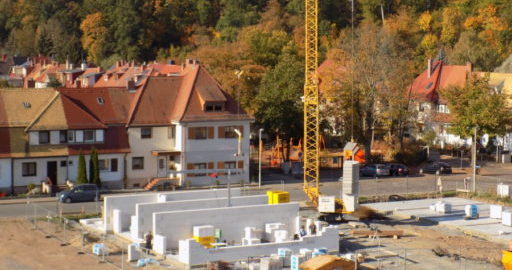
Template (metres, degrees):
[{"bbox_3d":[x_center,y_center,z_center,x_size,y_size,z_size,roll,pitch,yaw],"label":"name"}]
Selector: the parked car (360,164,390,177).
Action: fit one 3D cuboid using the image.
[{"bbox_3d":[13.893,3.879,120.791,1.760,1.470,4.400,-2,6,-25],"label":"parked car"}]

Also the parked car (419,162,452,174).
[{"bbox_3d":[21.201,3.790,122.071,1.760,1.440,4.350,-4,7,-35],"label":"parked car"}]

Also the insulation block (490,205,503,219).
[{"bbox_3d":[20.657,6.567,88.798,1.000,1.100,0.950,2,6,20],"label":"insulation block"}]

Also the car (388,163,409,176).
[{"bbox_3d":[16.209,3.832,121.441,1.730,1.450,4.200,-3,6,-27],"label":"car"}]

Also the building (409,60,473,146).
[{"bbox_3d":[27.516,-4.834,154.000,10.200,12.000,9.300,3,6,25],"label":"building"}]

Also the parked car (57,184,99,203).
[{"bbox_3d":[-17.018,5.491,98.929,3.950,1.590,1.700,-2,6,-20],"label":"parked car"}]

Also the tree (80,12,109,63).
[{"bbox_3d":[-41.334,-24.186,265.000,7.300,15.000,7.300,0,6,0],"label":"tree"}]

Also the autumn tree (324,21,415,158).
[{"bbox_3d":[14.251,-5.587,130.000,10.900,17.000,10.300,0,6,0],"label":"autumn tree"}]

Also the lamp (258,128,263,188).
[{"bbox_3d":[0.472,2.390,106.284,0.300,6.100,0.700,-2,6,-22],"label":"lamp"}]

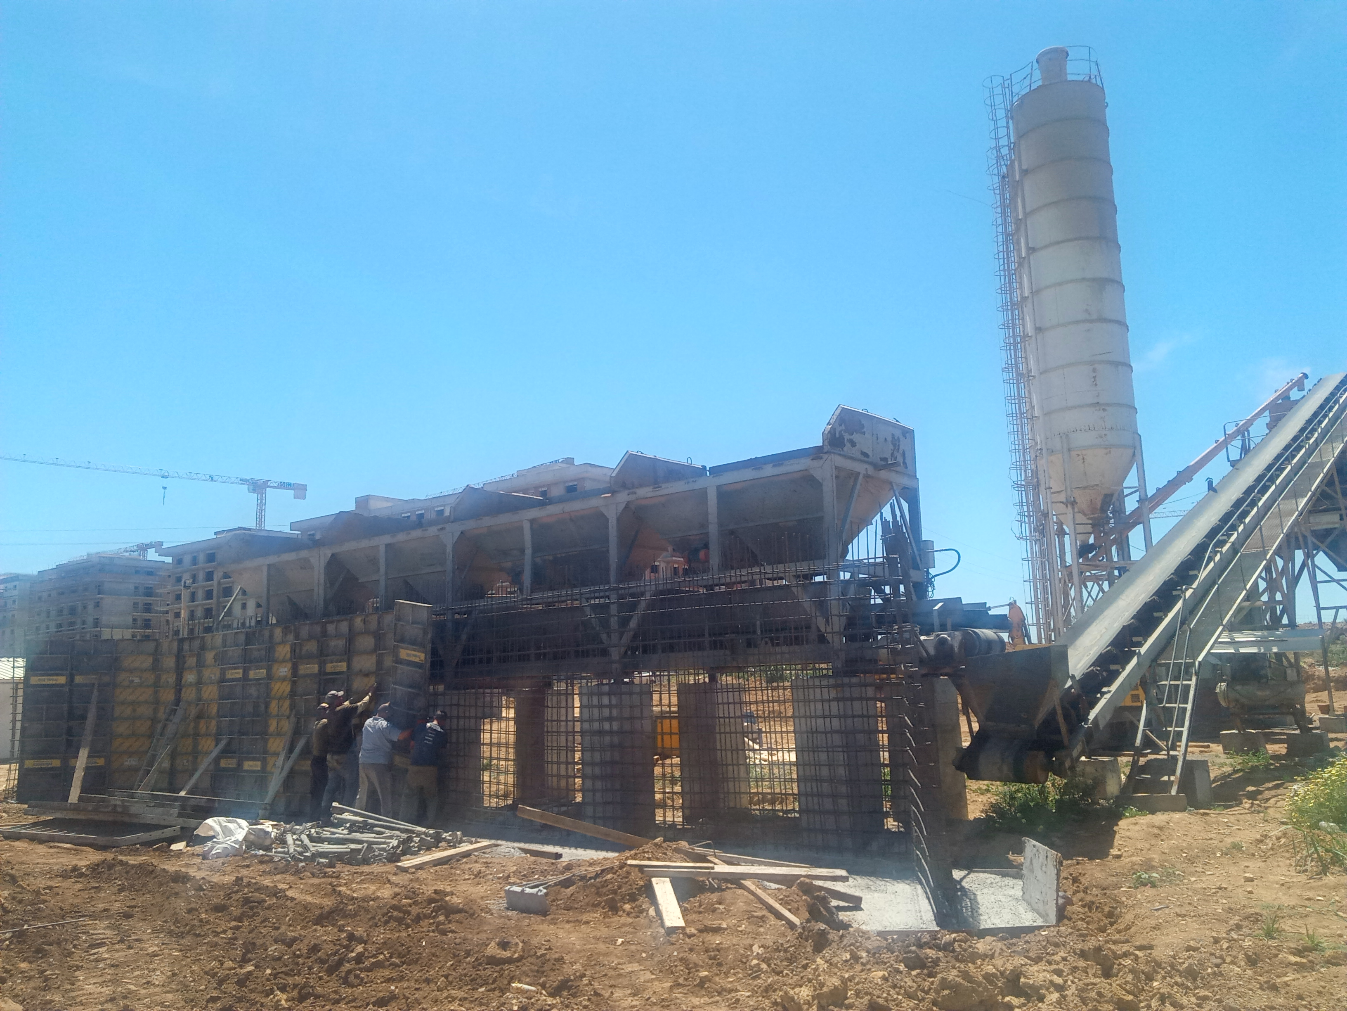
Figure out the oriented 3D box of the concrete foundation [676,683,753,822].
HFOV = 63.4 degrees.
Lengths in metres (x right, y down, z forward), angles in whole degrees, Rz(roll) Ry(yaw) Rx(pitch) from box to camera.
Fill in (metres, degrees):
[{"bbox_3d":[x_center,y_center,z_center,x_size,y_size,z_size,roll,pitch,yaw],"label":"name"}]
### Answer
[{"bbox_3d":[0.582,3.496,15.703,0.660,1.875,0.700,-9,-12,38],"label":"concrete foundation"}]

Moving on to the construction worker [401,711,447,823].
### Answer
[{"bbox_3d":[-3.312,3.522,14.500,0.600,1.600,0.450,-5,-10,15],"label":"construction worker"}]

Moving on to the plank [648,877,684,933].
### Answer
[{"bbox_3d":[-0.036,2.821,7.743,0.130,0.040,0.823,-1,4,-8],"label":"plank"}]

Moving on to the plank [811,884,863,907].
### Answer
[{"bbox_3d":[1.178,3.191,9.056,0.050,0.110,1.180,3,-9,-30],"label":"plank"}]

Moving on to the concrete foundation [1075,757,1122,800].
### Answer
[{"bbox_3d":[5.626,3.616,14.400,0.520,0.560,0.450,-9,-12,38],"label":"concrete foundation"}]

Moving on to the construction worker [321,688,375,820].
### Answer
[{"bbox_3d":[-4.310,3.277,14.377,0.700,1.740,0.520,4,-11,-31],"label":"construction worker"}]

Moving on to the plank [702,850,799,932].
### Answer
[{"bbox_3d":[0.608,3.115,8.963,0.090,0.060,2.934,0,-9,-9],"label":"plank"}]

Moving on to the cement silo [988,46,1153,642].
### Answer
[{"bbox_3d":[12.378,-4.002,33.628,3.600,21.929,3.100,-6,-10,21],"label":"cement silo"}]

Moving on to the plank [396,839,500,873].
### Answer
[{"bbox_3d":[-2.197,3.460,10.846,0.160,0.080,1.585,-6,-10,22],"label":"plank"}]

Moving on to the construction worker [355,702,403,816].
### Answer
[{"bbox_3d":[-3.995,3.502,14.800,0.560,1.680,0.500,-7,-11,30],"label":"construction worker"}]

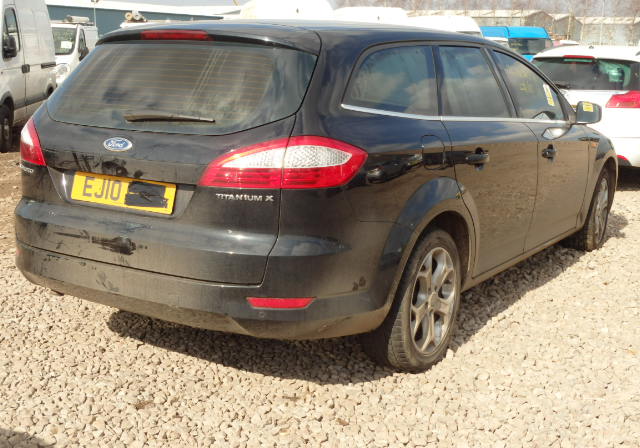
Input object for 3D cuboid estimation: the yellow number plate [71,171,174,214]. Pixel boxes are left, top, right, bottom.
[{"bbox_3d":[-0.747,-0.121,3.227,0.520,0.111,0.015,8,0,31],"label":"yellow number plate"}]

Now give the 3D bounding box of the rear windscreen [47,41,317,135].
[{"bbox_3d":[-0.620,-0.525,3.341,1.230,0.480,0.120,8,-29,31],"label":"rear windscreen"}]

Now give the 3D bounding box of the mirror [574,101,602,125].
[{"bbox_3d":[1.641,-0.680,5.189,0.190,0.155,0.130,8,13,31],"label":"mirror"}]

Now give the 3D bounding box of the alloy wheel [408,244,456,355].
[{"bbox_3d":[0.412,0.320,3.677,0.200,0.480,0.480,8,13,31],"label":"alloy wheel"}]

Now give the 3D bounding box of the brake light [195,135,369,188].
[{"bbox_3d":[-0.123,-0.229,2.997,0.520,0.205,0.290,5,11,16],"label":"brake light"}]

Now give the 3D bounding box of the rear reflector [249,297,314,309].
[{"bbox_3d":[-0.127,0.271,2.915,0.225,0.045,0.035,2,11,4],"label":"rear reflector"}]

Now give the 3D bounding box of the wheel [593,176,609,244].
[{"bbox_3d":[1.908,-0.100,6.066,0.200,0.480,0.480,8,13,31],"label":"wheel"}]

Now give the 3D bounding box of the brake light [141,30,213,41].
[{"bbox_3d":[-0.570,-0.750,3.371,0.360,0.042,0.050,8,13,31],"label":"brake light"}]

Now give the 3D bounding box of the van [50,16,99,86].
[{"bbox_3d":[-7.128,-4.339,22.534,1.950,2.100,4.800,-1,12,-7],"label":"van"}]

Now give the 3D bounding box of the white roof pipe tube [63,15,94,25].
[{"bbox_3d":[-5.479,-4.663,19.400,0.420,0.190,2.100,0,11,-9],"label":"white roof pipe tube"}]

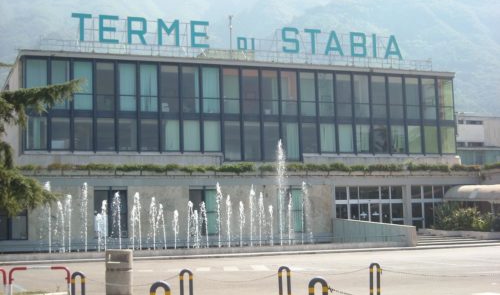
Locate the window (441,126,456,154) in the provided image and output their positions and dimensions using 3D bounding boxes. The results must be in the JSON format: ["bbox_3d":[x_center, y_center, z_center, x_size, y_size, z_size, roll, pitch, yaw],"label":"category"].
[{"bbox_3d":[14.463,-0.515,64.121,1.190,2.058,0.150,1,-7,-22],"label":"window"}]

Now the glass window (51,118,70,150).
[{"bbox_3d":[-11.481,-0.834,53.593,1.190,2.058,0.150,1,-7,-22],"label":"glass window"}]

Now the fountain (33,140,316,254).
[{"bbox_3d":[-3.851,2.712,49.657,15.300,6.200,4.000,1,-7,-22],"label":"fountain"}]

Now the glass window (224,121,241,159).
[{"bbox_3d":[-1.129,-0.436,58.194,1.159,2.636,0.120,1,-7,-22],"label":"glass window"}]

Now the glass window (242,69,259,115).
[{"bbox_3d":[0.039,-3.821,60.814,1.218,3.107,0.100,1,-6,-22],"label":"glass window"}]

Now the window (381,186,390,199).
[{"bbox_3d":[9.195,3.117,59.834,0.777,0.936,0.120,1,-7,-22],"label":"window"}]

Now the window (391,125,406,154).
[{"bbox_3d":[10.616,-0.607,62.946,1.256,2.090,0.120,1,-7,-22],"label":"window"}]

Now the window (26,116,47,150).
[{"bbox_3d":[-12.429,-0.829,51.351,1.210,1.978,0.120,1,-7,-22],"label":"window"}]

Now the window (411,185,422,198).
[{"bbox_3d":[11.820,3.192,62.421,0.884,0.957,0.120,1,-7,-22],"label":"window"}]

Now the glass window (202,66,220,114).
[{"bbox_3d":[-2.459,-3.637,55.812,1.179,3.040,0.120,1,-7,-22],"label":"glass window"}]

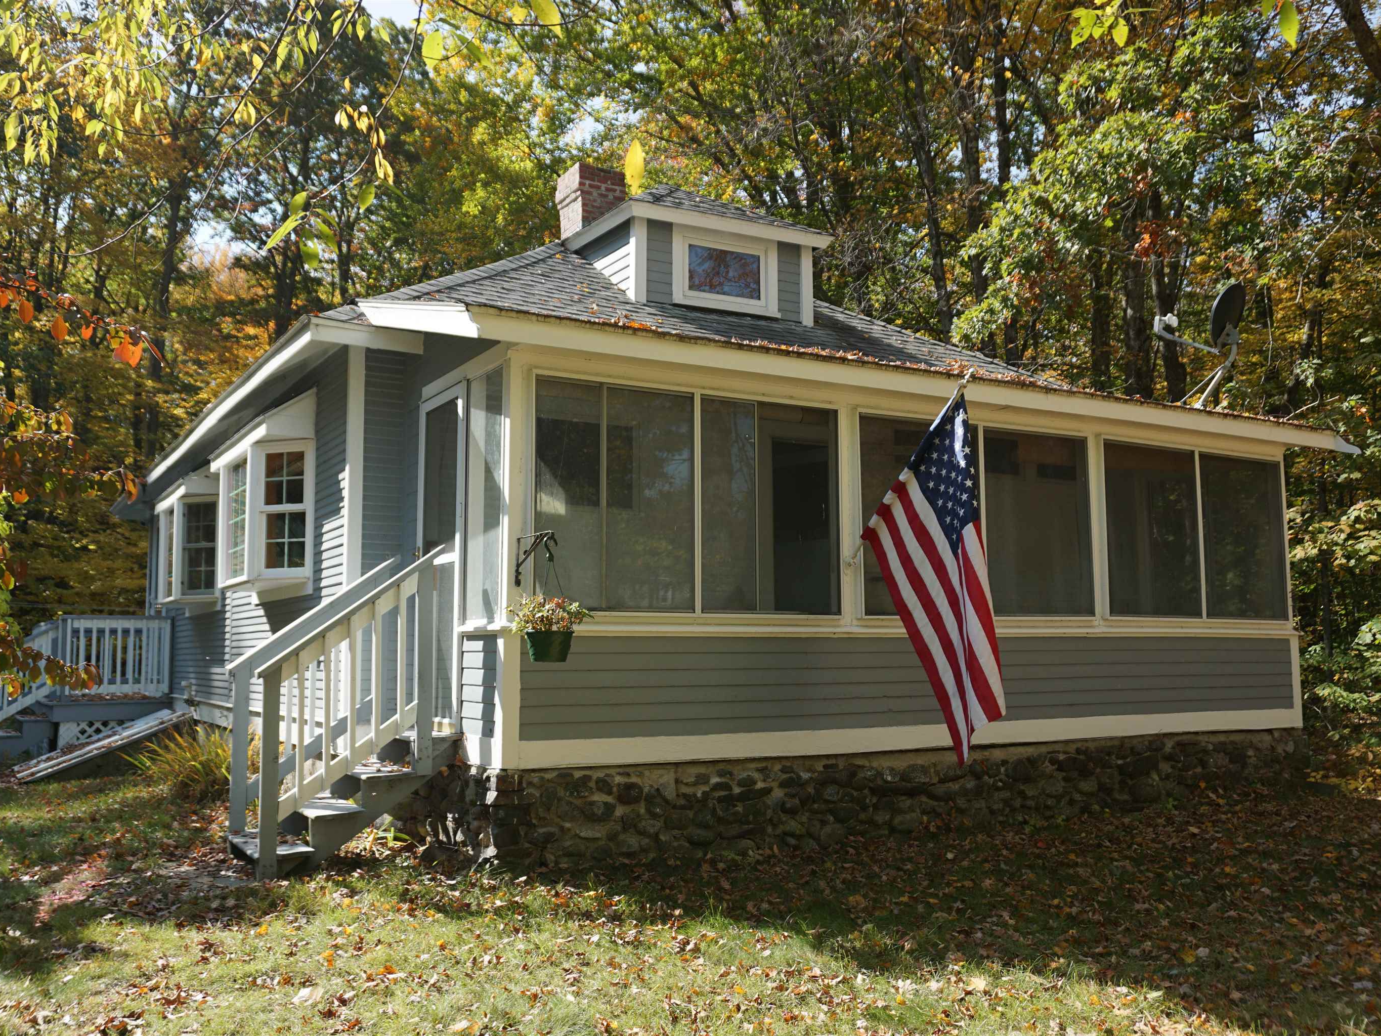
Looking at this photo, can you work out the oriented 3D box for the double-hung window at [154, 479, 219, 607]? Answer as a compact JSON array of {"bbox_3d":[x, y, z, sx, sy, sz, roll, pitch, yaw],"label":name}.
[{"bbox_3d":[-5.359,0.391,12.797,0.380,1.146,1.900,4,-7,-31],"label":"double-hung window"}]

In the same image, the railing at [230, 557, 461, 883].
[{"bbox_3d":[-2.128,1.093,7.164,1.038,1.834,0.982,4,-7,-31],"label":"railing"}]

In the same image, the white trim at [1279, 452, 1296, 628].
[{"bbox_3d":[5.108,0.176,10.431,0.069,1.461,0.085,4,-7,-31],"label":"white trim"}]

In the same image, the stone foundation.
[{"bbox_3d":[1.608,1.927,9.172,7.271,0.550,1.841,4,-7,-31],"label":"stone foundation"}]

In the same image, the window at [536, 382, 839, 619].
[{"bbox_3d":[0.029,-0.091,7.391,2.178,1.336,0.085,4,-7,-31],"label":"window"}]

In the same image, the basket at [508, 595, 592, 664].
[{"bbox_3d":[-0.740,0.581,6.348,0.420,0.360,0.400,0,-6,0],"label":"basket"}]

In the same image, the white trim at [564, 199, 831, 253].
[{"bbox_3d":[0.077,-2.650,12.033,2.234,0.157,1.369,4,-7,-31],"label":"white trim"}]

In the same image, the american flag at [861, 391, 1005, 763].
[{"bbox_3d":[1.443,0.362,7.322,0.280,2.146,1.169,4,-7,-31],"label":"american flag"}]

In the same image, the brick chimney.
[{"bbox_3d":[-1.132,-3.563,13.976,0.596,0.819,0.583,4,-7,-31],"label":"brick chimney"}]

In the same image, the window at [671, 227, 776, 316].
[{"bbox_3d":[0.369,-2.350,11.517,1.205,0.766,0.079,4,-7,-31],"label":"window"}]

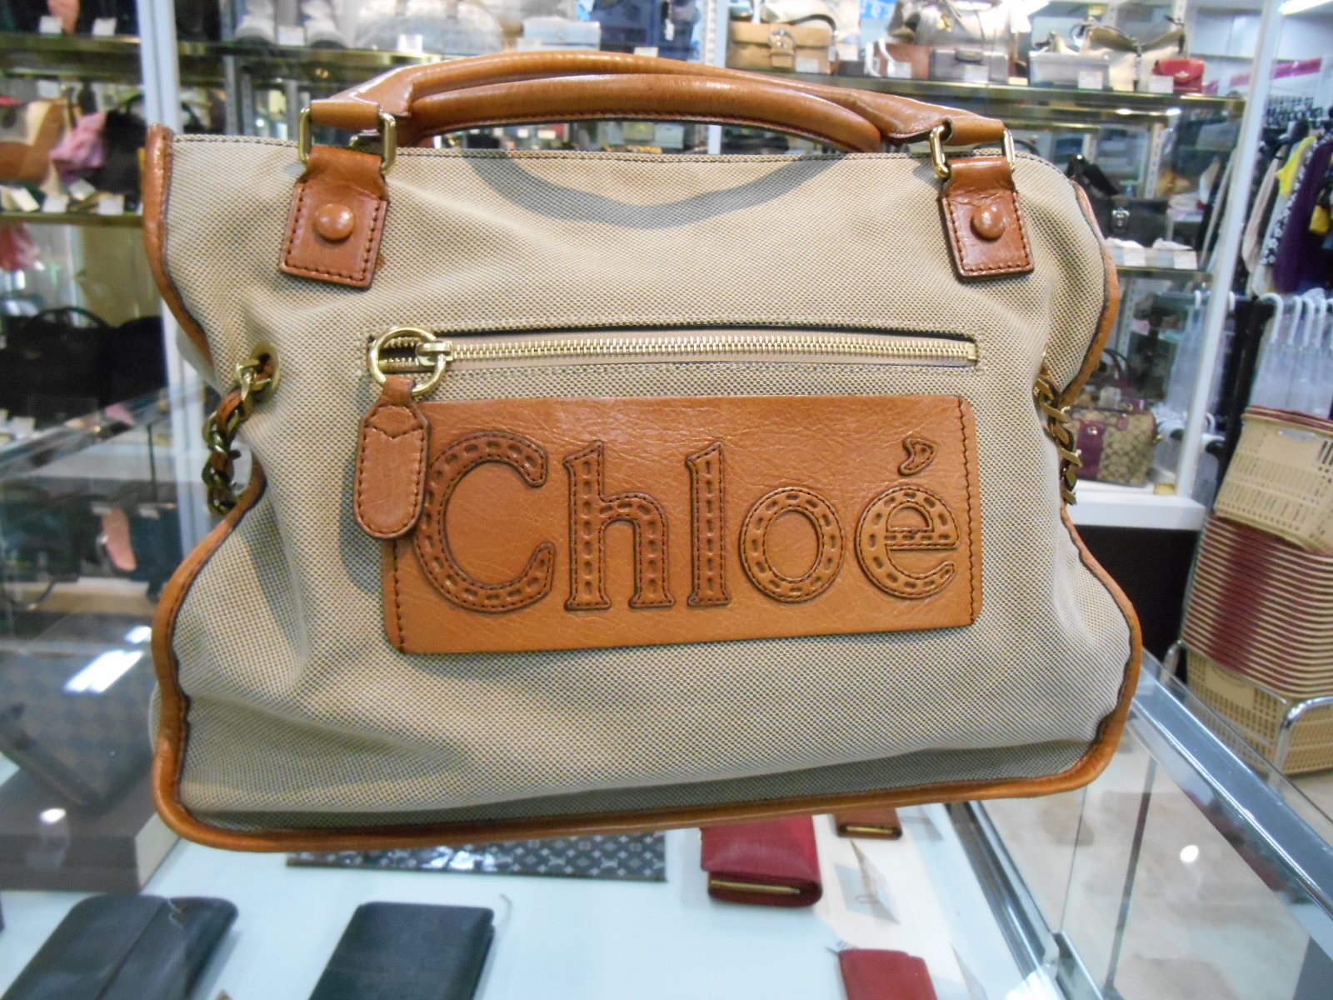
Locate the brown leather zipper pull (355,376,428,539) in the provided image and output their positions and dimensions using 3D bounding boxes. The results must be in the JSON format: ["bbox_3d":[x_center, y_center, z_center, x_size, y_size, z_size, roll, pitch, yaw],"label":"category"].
[{"bbox_3d":[-0.101,-0.016,0.371,0.025,0.060,0.008,5,3,2],"label":"brown leather zipper pull"}]

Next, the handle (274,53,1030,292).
[{"bbox_3d":[-0.003,-0.145,0.440,0.312,0.106,0.072,-1,7,-8],"label":"handle"}]

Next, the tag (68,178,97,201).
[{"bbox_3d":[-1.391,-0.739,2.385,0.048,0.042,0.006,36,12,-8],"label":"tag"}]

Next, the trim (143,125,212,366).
[{"bbox_3d":[-0.200,-0.103,0.408,0.025,0.097,0.022,-3,-2,0],"label":"trim"}]

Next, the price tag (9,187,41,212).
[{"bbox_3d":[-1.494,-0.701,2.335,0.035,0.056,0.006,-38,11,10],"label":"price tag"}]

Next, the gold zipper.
[{"bbox_3d":[0.008,-0.059,0.423,0.260,0.030,0.016,-1,-2,-8],"label":"gold zipper"}]

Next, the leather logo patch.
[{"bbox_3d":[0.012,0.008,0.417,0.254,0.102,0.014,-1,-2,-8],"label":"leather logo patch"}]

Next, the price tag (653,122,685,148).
[{"bbox_3d":[0.006,-0.866,2.377,0.074,0.061,0.008,2,15,0],"label":"price tag"}]

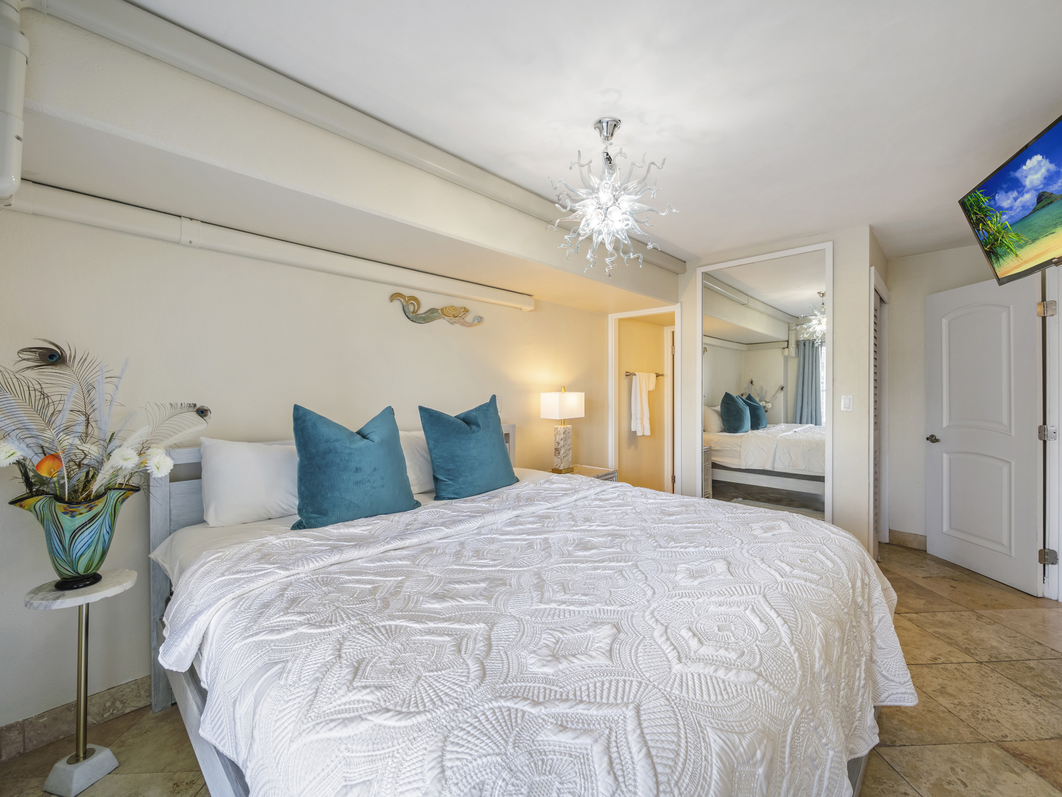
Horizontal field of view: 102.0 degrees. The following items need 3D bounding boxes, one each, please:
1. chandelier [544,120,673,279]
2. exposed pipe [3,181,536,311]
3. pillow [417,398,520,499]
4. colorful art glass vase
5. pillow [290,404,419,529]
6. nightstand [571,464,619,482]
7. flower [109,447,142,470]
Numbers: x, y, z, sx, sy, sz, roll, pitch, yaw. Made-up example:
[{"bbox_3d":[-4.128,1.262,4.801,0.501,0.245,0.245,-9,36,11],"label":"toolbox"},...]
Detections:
[{"bbox_3d":[0.330,-0.843,1.807,0.545,0.640,0.545,0,1,0],"label":"chandelier"},{"bbox_3d":[-0.926,-0.732,2.443,0.085,0.105,2.710,0,1,44],"label":"exposed pipe"},{"bbox_3d":[-0.346,0.252,2.425,0.200,0.530,0.565,-17,-11,43],"label":"pillow"},{"bbox_3d":[-1.515,0.473,1.444,0.250,0.310,0.310,0,1,44],"label":"colorful art glass vase"},{"bbox_3d":[-0.798,0.270,1.954,0.550,0.515,0.200,-1,-12,-44],"label":"pillow"},{"bbox_3d":[0.295,0.931,3.471,0.400,0.633,0.845,0,1,44],"label":"nightstand"},{"bbox_3d":[-1.365,0.202,1.447,0.080,0.075,0.055,-1,1,-43],"label":"flower"}]

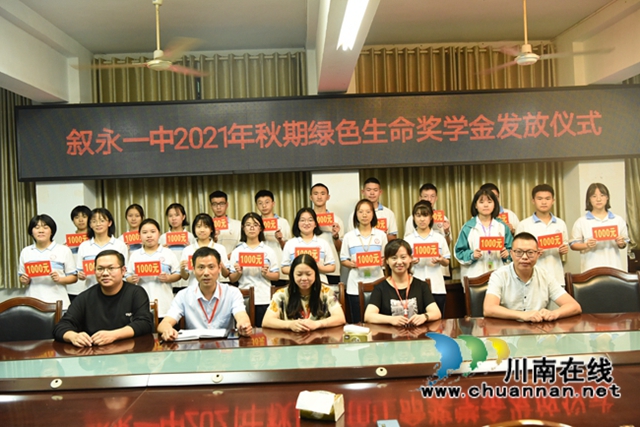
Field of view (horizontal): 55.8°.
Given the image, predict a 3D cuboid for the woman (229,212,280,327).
[{"bbox_3d":[-0.550,0.733,5.173,0.450,1.494,0.380,-2,0,-4],"label":"woman"}]

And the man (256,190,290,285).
[{"bbox_3d":[-0.480,0.622,5.622,0.470,1.707,0.360,-2,0,-3],"label":"man"}]

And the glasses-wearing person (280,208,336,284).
[{"bbox_3d":[-0.098,0.715,5.226,0.460,1.514,0.370,-2,1,-2],"label":"glasses-wearing person"}]

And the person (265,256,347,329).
[{"bbox_3d":[-0.086,0.886,4.131,0.550,1.218,0.720,-2,1,-1],"label":"person"}]

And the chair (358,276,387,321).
[{"bbox_3d":[0.559,0.956,4.387,0.600,1.020,0.620,-2,1,0],"label":"chair"}]

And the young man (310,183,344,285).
[{"bbox_3d":[0.017,0.580,5.752,0.460,1.752,0.360,-2,1,0],"label":"young man"}]

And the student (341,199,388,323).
[{"bbox_3d":[0.384,0.666,5.105,0.430,1.582,0.360,-2,1,0],"label":"student"}]

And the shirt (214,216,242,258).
[{"bbox_3d":[-0.933,0.342,5.671,0.440,0.640,0.270,-2,0,-5],"label":"shirt"}]

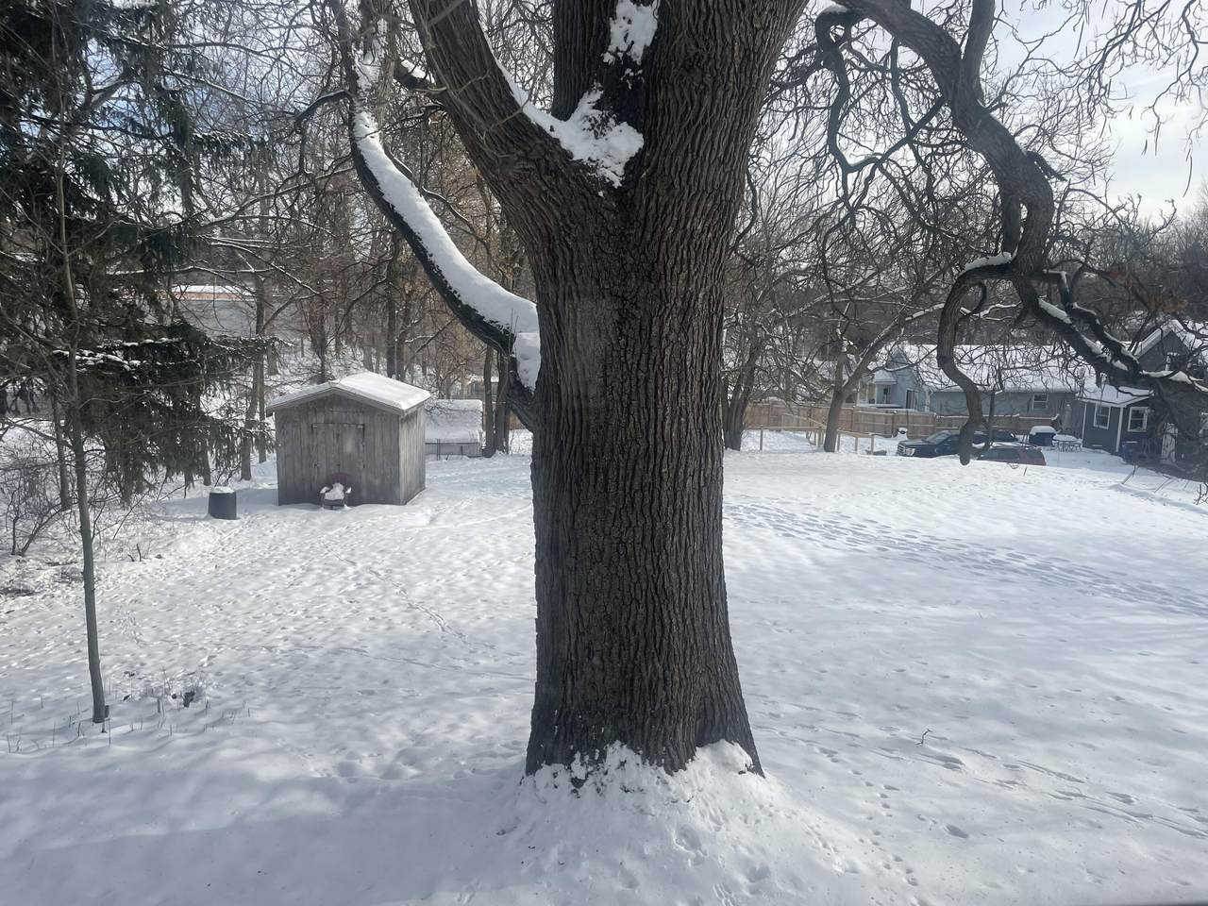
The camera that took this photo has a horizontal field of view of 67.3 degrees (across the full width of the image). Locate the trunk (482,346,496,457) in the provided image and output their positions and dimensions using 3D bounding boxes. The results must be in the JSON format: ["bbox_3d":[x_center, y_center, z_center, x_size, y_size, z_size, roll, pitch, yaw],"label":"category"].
[{"bbox_3d":[-4.021,-1.780,31.712,0.420,3.900,0.400,1,8,0],"label":"trunk"}]

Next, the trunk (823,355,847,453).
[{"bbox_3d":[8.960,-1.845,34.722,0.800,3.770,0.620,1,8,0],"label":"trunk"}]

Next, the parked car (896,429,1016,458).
[{"bbox_3d":[15.670,-0.120,40.100,4.850,1.740,1.920,1,8,0],"label":"parked car"}]

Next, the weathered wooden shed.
[{"bbox_3d":[-6.238,-0.398,22.663,3.230,3.020,2.760,1,9,2],"label":"weathered wooden shed"}]

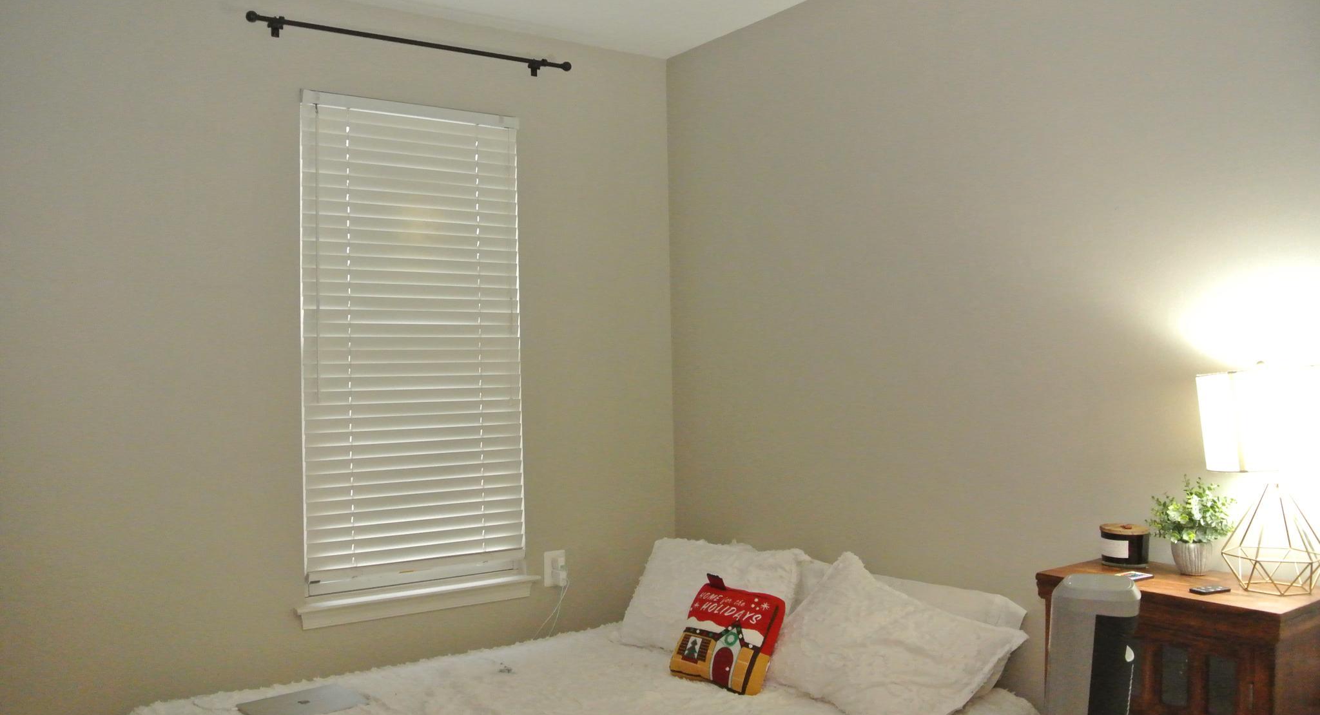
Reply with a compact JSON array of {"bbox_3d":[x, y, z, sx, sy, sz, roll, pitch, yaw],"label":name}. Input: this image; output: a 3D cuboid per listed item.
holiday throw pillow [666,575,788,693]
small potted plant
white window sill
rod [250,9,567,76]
[{"bbox_3d":[0.199,0.817,2.938,0.272,0.280,0.095,-2,-38,43],"label":"holiday throw pillow"},{"bbox_3d":[1.188,0.372,2.216,0.189,0.217,0.179,-1,-1,28],"label":"small potted plant"},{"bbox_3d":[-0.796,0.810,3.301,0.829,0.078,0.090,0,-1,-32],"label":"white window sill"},{"bbox_3d":[-0.795,-1.028,3.280,1.085,0.049,0.100,0,-1,-32],"label":"rod"}]

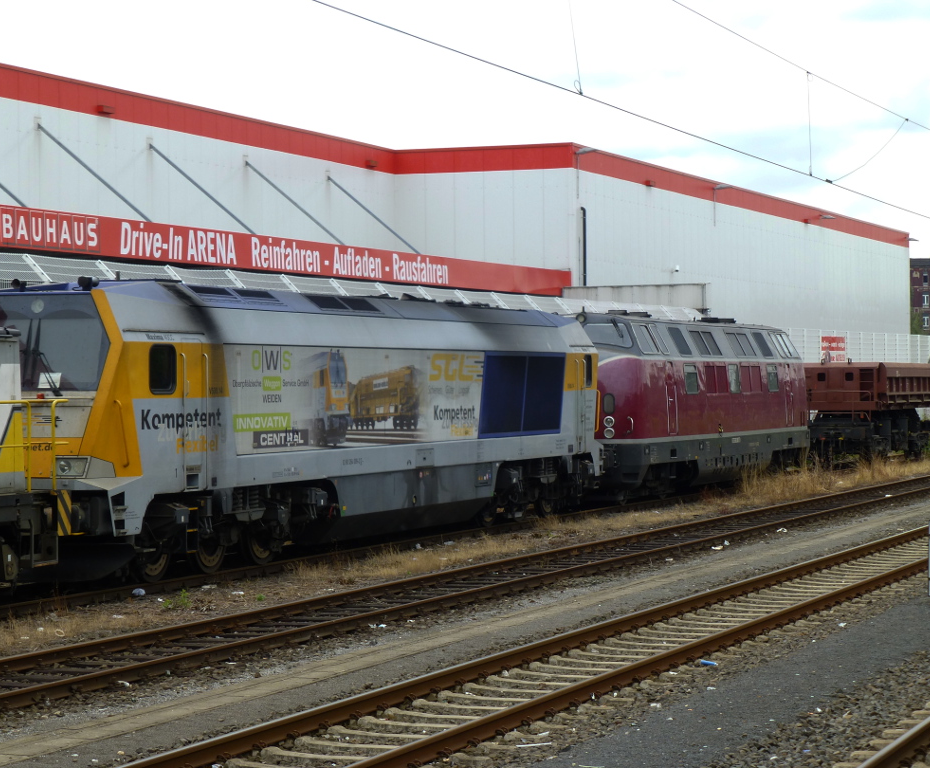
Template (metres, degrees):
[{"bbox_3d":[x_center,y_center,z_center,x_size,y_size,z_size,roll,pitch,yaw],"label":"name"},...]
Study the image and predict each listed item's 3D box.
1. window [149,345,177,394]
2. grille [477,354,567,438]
[{"bbox_3d":[-4.119,-0.195,36.135,0.080,0.695,0.765,0,0,23],"label":"window"},{"bbox_3d":[1.093,0.196,50.445,0.100,1.604,5.328,0,0,20],"label":"grille"}]

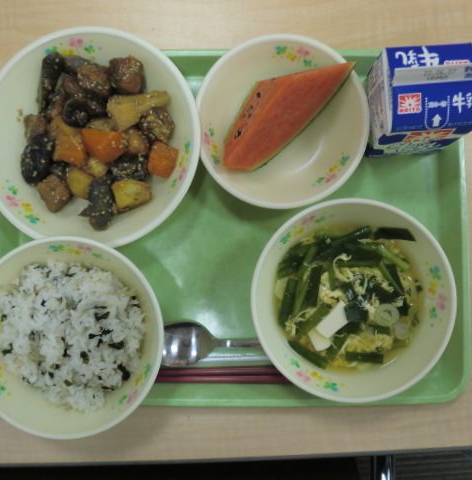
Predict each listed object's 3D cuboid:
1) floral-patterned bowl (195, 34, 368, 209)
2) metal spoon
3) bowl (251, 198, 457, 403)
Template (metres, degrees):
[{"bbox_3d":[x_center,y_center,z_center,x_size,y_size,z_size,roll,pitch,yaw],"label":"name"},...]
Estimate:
[{"bbox_3d":[0.033,-0.083,0.359,0.123,0.043,0.123,0,87,1],"label":"floral-patterned bowl"},{"bbox_3d":[0.019,0.079,0.363,0.165,0.020,0.033,0,87,1],"label":"metal spoon"},{"bbox_3d":[0.077,0.040,0.344,0.133,0.061,0.133,0,87,1],"label":"bowl"}]

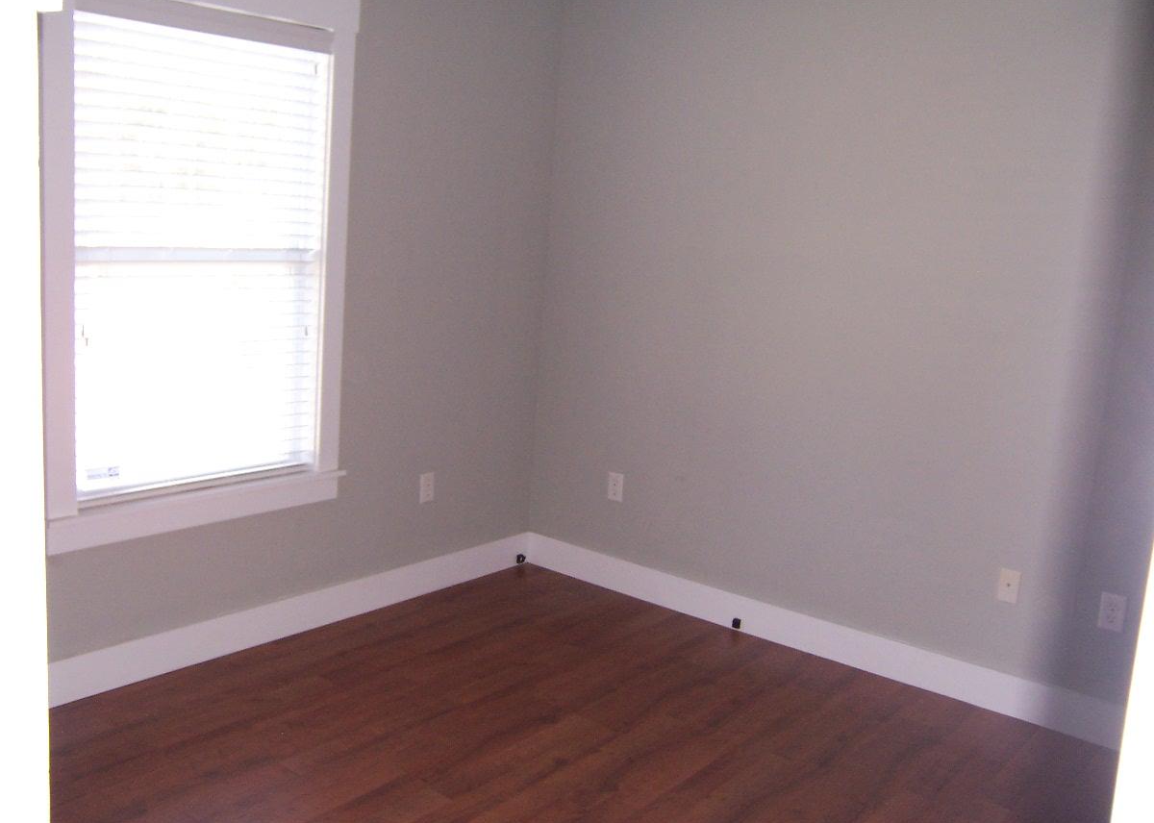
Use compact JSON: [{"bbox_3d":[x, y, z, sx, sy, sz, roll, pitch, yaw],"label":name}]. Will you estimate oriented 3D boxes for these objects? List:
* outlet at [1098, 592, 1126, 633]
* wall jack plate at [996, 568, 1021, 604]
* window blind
[{"bbox_3d":[1.638,0.618,3.369,0.070,0.114,0.010,12,13,37],"label":"outlet"},{"bbox_3d":[1.396,0.566,3.556,0.070,0.114,0.010,12,13,37],"label":"wall jack plate"},{"bbox_3d":[-1.162,-0.487,3.417,0.070,1.443,0.871,12,13,37],"label":"window blind"}]

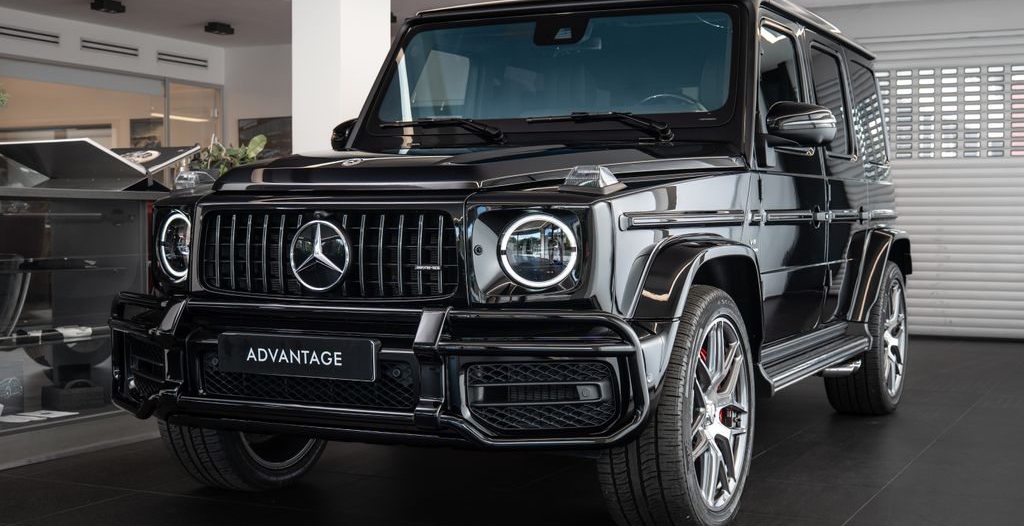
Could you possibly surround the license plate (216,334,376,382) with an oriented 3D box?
[{"bbox_3d":[-0.603,0.262,3.583,0.530,0.113,0.025,1,2,27],"label":"license plate"}]

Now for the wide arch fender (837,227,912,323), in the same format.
[{"bbox_3d":[1.868,0.033,6.459,0.170,0.430,1.140,1,2,27],"label":"wide arch fender"}]

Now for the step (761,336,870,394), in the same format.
[{"bbox_3d":[1.224,0.382,5.251,0.155,0.120,1.740,1,2,27],"label":"step"}]

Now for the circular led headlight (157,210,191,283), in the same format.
[{"bbox_3d":[-1.042,-0.054,4.101,0.230,0.230,0.110,2,3,39],"label":"circular led headlight"}]

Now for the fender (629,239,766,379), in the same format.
[{"bbox_3d":[0.582,0.116,3.906,0.170,0.420,1.060,1,2,27],"label":"fender"}]

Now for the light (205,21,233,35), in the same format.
[{"bbox_3d":[-2.822,-2.268,12.369,0.150,0.090,0.250,1,2,27],"label":"light"}]

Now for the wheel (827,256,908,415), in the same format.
[{"bbox_3d":[1.833,0.371,6.578,0.284,0.785,0.785,1,2,27],"label":"wheel"}]

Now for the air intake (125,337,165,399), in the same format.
[{"bbox_3d":[-1.111,0.340,4.052,0.360,0.185,0.090,1,2,42],"label":"air intake"}]

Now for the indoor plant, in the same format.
[{"bbox_3d":[-1.710,-0.588,7.800,0.420,0.420,0.400,0,2,0],"label":"indoor plant"}]

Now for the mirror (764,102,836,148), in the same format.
[{"bbox_3d":[1.060,-0.512,4.714,0.250,0.175,0.140,1,2,27],"label":"mirror"}]

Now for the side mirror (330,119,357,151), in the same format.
[{"bbox_3d":[-0.675,-0.541,5.559,0.250,0.175,0.140,1,2,27],"label":"side mirror"}]

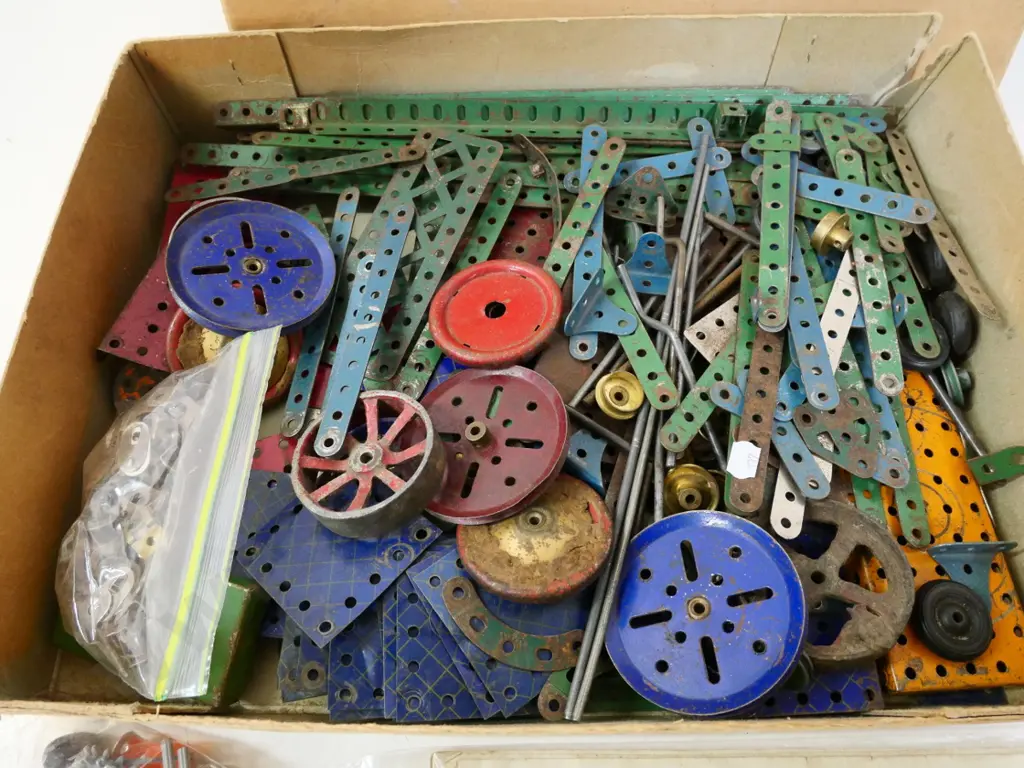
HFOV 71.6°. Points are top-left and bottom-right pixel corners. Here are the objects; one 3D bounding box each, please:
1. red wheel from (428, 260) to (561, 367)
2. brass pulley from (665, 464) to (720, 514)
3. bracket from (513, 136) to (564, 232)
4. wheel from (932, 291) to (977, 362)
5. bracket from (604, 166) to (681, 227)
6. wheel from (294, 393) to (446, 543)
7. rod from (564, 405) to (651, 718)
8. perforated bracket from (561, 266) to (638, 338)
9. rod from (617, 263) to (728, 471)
[{"bbox_3d":[-0.007,-0.033,0.333,0.063,0.011,0.063,-4,57,7],"label":"red wheel"},{"bbox_3d":[0.077,0.046,0.307,0.024,0.012,0.024,-10,104,20],"label":"brass pulley"},{"bbox_3d":[0.015,-0.102,0.366,0.008,0.013,0.063,-12,73,-22],"label":"bracket"},{"bbox_3d":[0.207,-0.026,0.333,0.012,0.032,0.032,-13,61,25],"label":"wheel"},{"bbox_3d":[0.066,-0.093,0.352,0.038,0.013,0.027,9,72,-1],"label":"bracket"},{"bbox_3d":[-0.061,0.034,0.305,0.061,0.021,0.061,-5,54,9],"label":"wheel"},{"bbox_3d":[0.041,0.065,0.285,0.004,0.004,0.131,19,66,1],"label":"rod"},{"bbox_3d":[0.044,-0.033,0.318,0.025,0.013,0.038,22,65,21],"label":"perforated bracket"},{"bbox_3d":[0.071,-0.010,0.317,0.013,0.004,0.107,-23,72,12],"label":"rod"}]

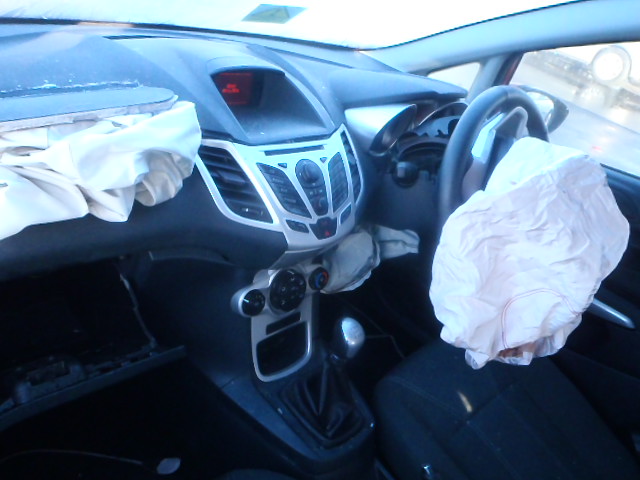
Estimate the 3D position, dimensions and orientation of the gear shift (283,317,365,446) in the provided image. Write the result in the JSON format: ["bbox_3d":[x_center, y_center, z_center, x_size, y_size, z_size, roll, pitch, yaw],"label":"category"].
[{"bbox_3d":[0.022,0.200,0.814,0.104,0.209,0.125,-16,41,-42],"label":"gear shift"}]

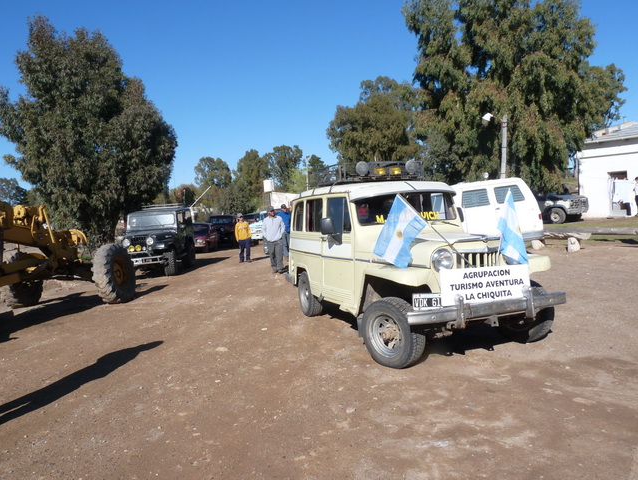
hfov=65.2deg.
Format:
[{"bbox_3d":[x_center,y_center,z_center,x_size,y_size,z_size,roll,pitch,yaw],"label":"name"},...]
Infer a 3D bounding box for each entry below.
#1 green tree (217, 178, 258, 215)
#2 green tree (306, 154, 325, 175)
[{"bbox_3d":[-6.204,-2.550,38.000,3.300,4.300,3.300,-1,3,-9],"label":"green tree"},{"bbox_3d":[-0.310,-6.074,62.000,2.980,9.090,2.980,-3,3,0],"label":"green tree"}]

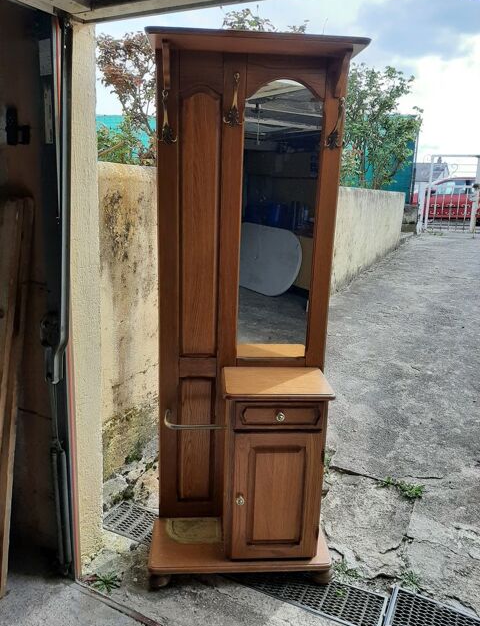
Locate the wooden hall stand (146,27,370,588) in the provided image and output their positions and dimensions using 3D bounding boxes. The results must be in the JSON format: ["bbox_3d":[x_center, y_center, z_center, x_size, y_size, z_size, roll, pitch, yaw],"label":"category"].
[{"bbox_3d":[0.025,0.084,1.760,0.708,1.963,0.302,1,15,-4],"label":"wooden hall stand"}]

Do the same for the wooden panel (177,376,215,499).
[{"bbox_3d":[-0.184,0.534,2.008,0.145,0.569,0.020,1,15,-4],"label":"wooden panel"}]

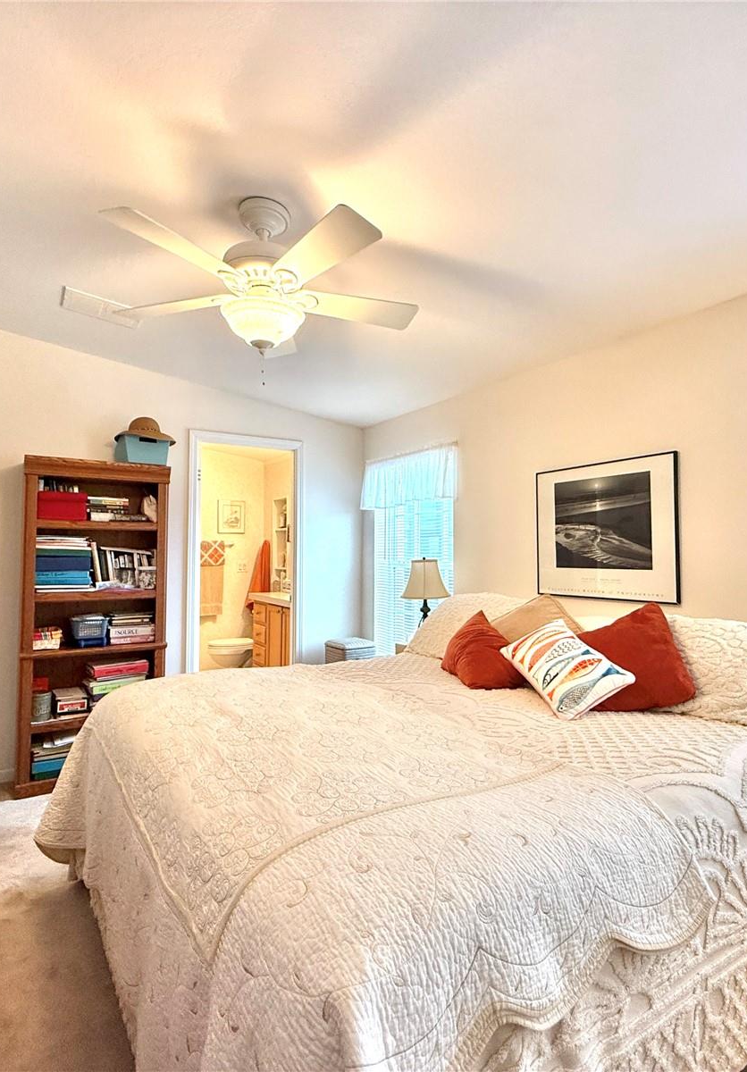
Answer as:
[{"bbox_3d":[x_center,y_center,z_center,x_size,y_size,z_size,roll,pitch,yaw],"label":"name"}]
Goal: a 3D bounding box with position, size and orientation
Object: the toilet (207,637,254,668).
[{"bbox_3d":[-1.302,1.092,5.763,0.690,0.740,0.400,1,-2,-34],"label":"toilet"}]

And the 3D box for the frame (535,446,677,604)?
[{"bbox_3d":[1.123,-0.025,2.866,0.024,0.665,0.775,1,-2,-34],"label":"frame"}]

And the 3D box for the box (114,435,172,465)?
[{"bbox_3d":[-1.425,-0.501,3.554,0.250,0.178,0.250,1,-2,-38],"label":"box"}]

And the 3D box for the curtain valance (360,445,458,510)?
[{"bbox_3d":[0.224,-0.414,4.144,0.085,0.390,1.040,1,-2,-34],"label":"curtain valance"}]

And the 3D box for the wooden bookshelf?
[{"bbox_3d":[-1.629,0.484,3.385,0.775,1.800,0.300,1,-2,-34],"label":"wooden bookshelf"}]

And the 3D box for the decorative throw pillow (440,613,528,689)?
[{"bbox_3d":[0.537,0.508,2.622,0.150,0.400,0.420,50,-27,-23],"label":"decorative throw pillow"}]

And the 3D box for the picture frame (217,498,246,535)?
[{"bbox_3d":[-1.488,-0.200,6.094,0.300,0.345,0.020,1,-2,-34],"label":"picture frame"}]

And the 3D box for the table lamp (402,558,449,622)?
[{"bbox_3d":[0.316,0.469,3.604,0.310,0.650,0.310,0,-2,0],"label":"table lamp"}]

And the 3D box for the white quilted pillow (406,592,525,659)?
[{"bbox_3d":[0.623,0.492,3.038,0.480,0.180,0.850,-49,24,-25],"label":"white quilted pillow"}]

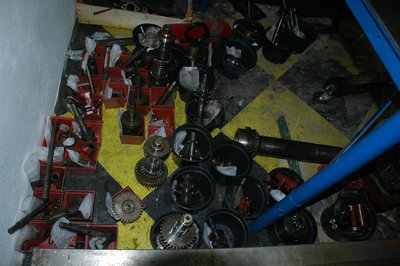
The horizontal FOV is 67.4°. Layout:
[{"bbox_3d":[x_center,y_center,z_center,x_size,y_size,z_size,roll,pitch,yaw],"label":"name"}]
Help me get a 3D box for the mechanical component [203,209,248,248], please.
[{"bbox_3d":[0.094,0.449,1.312,0.200,0.163,0.200,7,57,-10],"label":"mechanical component"}]

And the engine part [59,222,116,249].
[{"bbox_3d":[-0.685,0.606,1.825,0.360,0.120,0.120,24,56,-24],"label":"engine part"}]

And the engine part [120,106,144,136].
[{"bbox_3d":[-0.321,-0.057,1.444,0.104,0.279,0.104,7,57,-12],"label":"engine part"}]

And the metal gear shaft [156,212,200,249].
[{"bbox_3d":[-0.080,0.389,1.195,0.152,0.341,0.152,7,57,-12],"label":"metal gear shaft"}]

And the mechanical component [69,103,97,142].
[{"bbox_3d":[-0.815,-0.069,2.081,0.120,0.426,0.120,0,60,1],"label":"mechanical component"}]

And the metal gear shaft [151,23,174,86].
[{"bbox_3d":[-0.193,-0.407,1.617,0.118,0.428,0.118,24,55,0],"label":"metal gear shaft"}]

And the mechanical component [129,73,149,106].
[{"bbox_3d":[-0.321,-0.236,1.595,0.110,0.207,0.110,7,57,-10],"label":"mechanical component"}]

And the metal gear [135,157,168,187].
[{"bbox_3d":[-0.228,0.184,1.442,0.163,0.090,0.163,7,57,-10],"label":"metal gear"}]

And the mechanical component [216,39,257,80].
[{"bbox_3d":[0.207,-0.449,1.919,0.269,0.145,0.269,7,57,-10],"label":"mechanical component"}]

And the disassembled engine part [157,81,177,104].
[{"bbox_3d":[-0.184,-0.226,1.682,0.028,0.152,0.028,33,9,-41],"label":"disassembled engine part"}]

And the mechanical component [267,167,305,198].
[{"bbox_3d":[0.391,0.286,1.497,0.193,0.152,0.193,7,57,-10],"label":"mechanical component"}]

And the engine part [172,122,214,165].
[{"bbox_3d":[-0.049,0.089,1.503,0.207,0.163,0.207,7,57,-10],"label":"engine part"}]

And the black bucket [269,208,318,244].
[{"bbox_3d":[0.404,0.453,1.395,0.204,0.152,0.204,7,57,-10],"label":"black bucket"}]

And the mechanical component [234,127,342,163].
[{"bbox_3d":[0.787,0.128,2.411,0.983,0.190,0.190,10,59,-4],"label":"mechanical component"}]

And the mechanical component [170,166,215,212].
[{"bbox_3d":[-0.045,0.284,1.381,0.210,0.163,0.210,7,57,-10],"label":"mechanical component"}]

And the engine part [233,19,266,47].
[{"bbox_3d":[0.461,-0.960,2.953,0.300,0.220,0.300,4,60,-8],"label":"engine part"}]

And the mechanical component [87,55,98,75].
[{"bbox_3d":[-0.603,-0.378,1.675,0.066,0.103,0.066,7,57,-10],"label":"mechanical component"}]

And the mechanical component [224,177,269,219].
[{"bbox_3d":[0.293,0.489,2.078,0.285,0.250,0.285,4,60,-8],"label":"mechanical component"}]

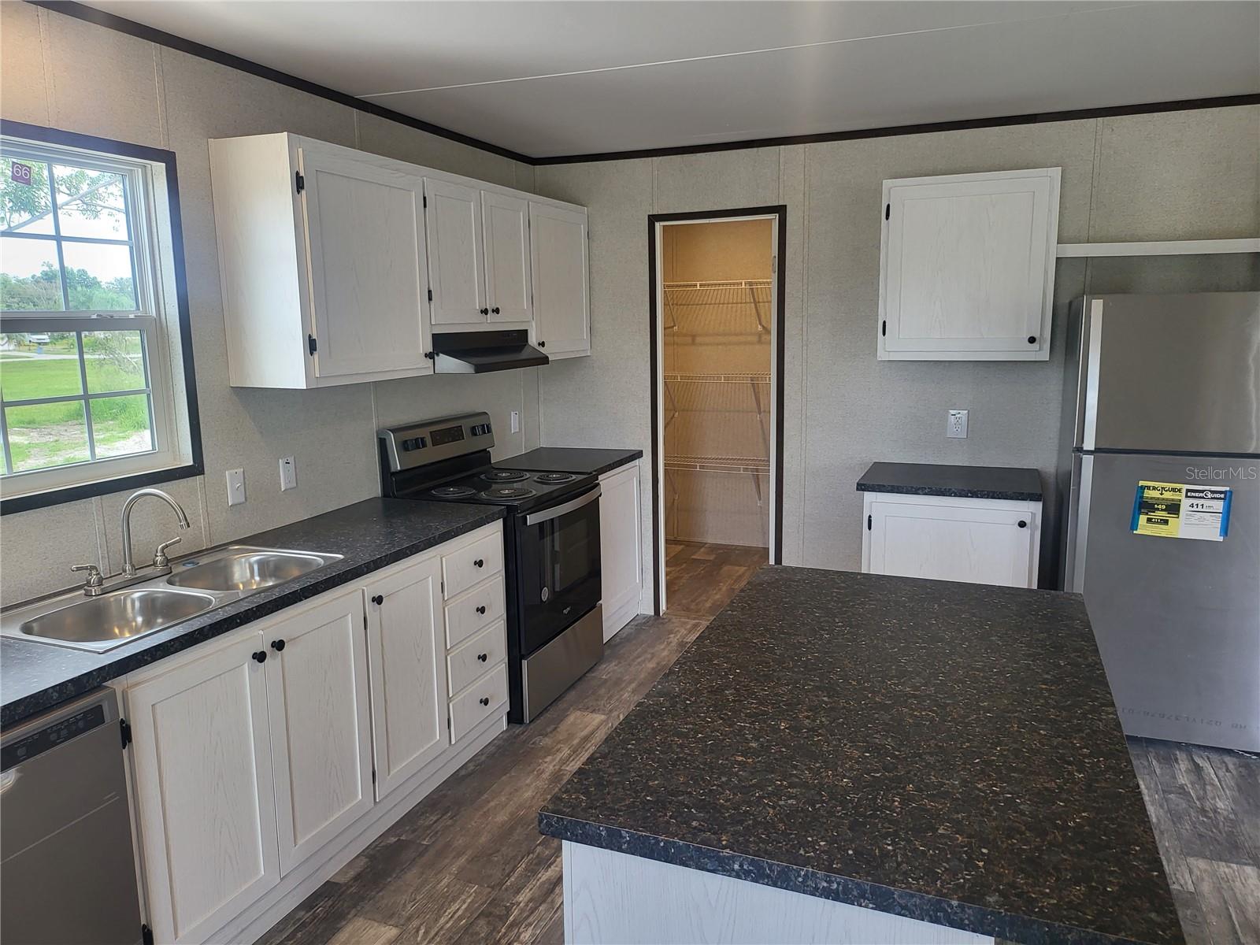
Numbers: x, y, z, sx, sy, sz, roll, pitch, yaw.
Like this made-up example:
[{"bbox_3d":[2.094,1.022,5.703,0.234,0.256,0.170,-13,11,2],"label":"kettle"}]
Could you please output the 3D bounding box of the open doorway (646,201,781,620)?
[{"bbox_3d":[0.446,-0.242,4.550,0.719,2.161,0.029,3,11,23],"label":"open doorway"}]

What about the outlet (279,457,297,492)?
[{"bbox_3d":[-1.238,0.005,3.178,0.010,0.116,0.073,3,11,23],"label":"outlet"}]

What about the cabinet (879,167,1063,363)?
[{"bbox_3d":[1.472,-0.882,3.825,0.688,0.765,0.319,3,11,23],"label":"cabinet"}]

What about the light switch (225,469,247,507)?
[{"bbox_3d":[-1.329,0.049,2.964,0.013,0.118,0.072,3,11,23],"label":"light switch"}]

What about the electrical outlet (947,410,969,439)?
[{"bbox_3d":[1.534,-0.224,4.089,0.090,0.131,0.010,3,11,23],"label":"electrical outlet"}]

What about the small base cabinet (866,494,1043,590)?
[{"bbox_3d":[1.448,0.489,3.962,0.700,0.887,0.543,3,11,23],"label":"small base cabinet"}]

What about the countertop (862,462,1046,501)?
[{"bbox_3d":[1.422,0.035,3.880,0.724,0.037,0.561,3,11,23],"label":"countertop"}]

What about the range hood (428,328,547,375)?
[{"bbox_3d":[-0.697,-0.529,3.788,0.495,0.156,0.745,3,11,23],"label":"range hood"}]

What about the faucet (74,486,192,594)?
[{"bbox_3d":[-1.378,0.182,2.456,0.236,0.256,0.337,3,11,23],"label":"faucet"}]

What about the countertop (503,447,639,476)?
[{"bbox_3d":[-0.343,-0.050,4.544,0.616,0.037,0.694,3,11,23],"label":"countertop"}]

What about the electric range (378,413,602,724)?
[{"bbox_3d":[-0.566,0.376,3.910,0.711,1.195,0.753,3,11,23],"label":"electric range"}]

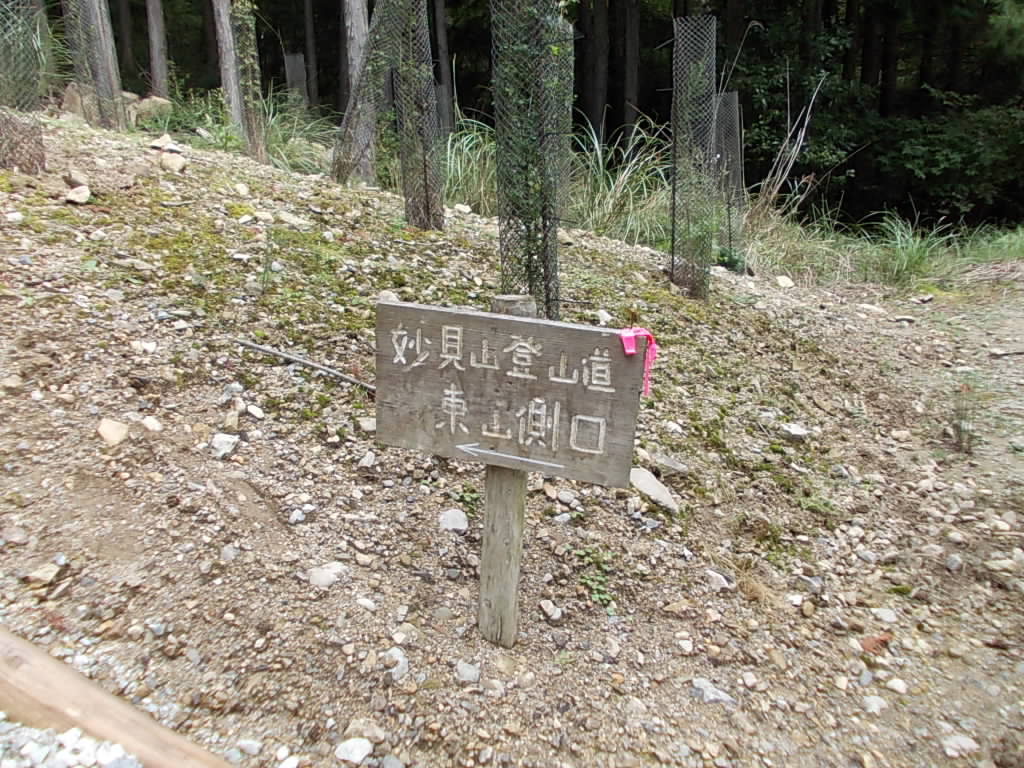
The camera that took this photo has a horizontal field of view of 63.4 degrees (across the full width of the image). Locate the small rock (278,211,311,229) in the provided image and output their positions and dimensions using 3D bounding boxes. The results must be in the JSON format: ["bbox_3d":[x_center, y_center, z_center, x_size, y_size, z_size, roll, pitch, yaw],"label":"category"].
[{"bbox_3d":[-1.337,-1.011,5.091,0.170,0.080,0.140,-5,18,-14],"label":"small rock"}]

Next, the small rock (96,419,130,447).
[{"bbox_3d":[-1.257,0.153,2.613,0.100,0.060,0.080,-10,20,-26],"label":"small rock"}]

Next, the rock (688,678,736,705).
[{"bbox_3d":[0.489,0.750,2.020,0.108,0.040,0.060,-1,13,0],"label":"rock"}]

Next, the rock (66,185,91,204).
[{"bbox_3d":[-2.460,-1.075,4.700,0.130,0.085,0.100,-1,13,0],"label":"rock"}]

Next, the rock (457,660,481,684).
[{"bbox_3d":[-0.101,0.669,1.920,0.052,0.036,0.045,-1,13,0],"label":"rock"}]

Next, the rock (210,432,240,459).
[{"bbox_3d":[-0.919,0.197,2.656,0.090,0.058,0.070,-7,19,-19],"label":"rock"}]

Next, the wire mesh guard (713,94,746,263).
[{"bbox_3d":[2.311,-2.215,8.800,0.290,1.800,0.290,-1,13,0],"label":"wire mesh guard"}]

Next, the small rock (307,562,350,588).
[{"bbox_3d":[-0.498,0.519,2.246,0.112,0.045,0.080,-5,18,-14],"label":"small rock"}]

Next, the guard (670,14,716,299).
[{"bbox_3d":[1.215,-1.500,5.580,0.260,1.800,0.260,-3,17,0],"label":"guard"}]

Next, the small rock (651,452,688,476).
[{"bbox_3d":[0.570,0.292,3.000,0.120,0.055,0.085,-6,14,-20],"label":"small rock"}]

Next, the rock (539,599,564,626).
[{"bbox_3d":[0.108,0.623,2.260,0.066,0.048,0.060,0,18,3],"label":"rock"}]

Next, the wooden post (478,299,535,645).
[{"bbox_3d":[-0.013,0.218,1.938,0.094,0.833,0.094,7,14,20],"label":"wooden post"}]

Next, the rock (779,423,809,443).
[{"bbox_3d":[1.204,0.207,3.530,0.125,0.055,0.100,5,19,19],"label":"rock"}]

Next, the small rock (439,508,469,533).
[{"bbox_3d":[-0.172,0.404,2.450,0.083,0.055,0.070,-1,13,0],"label":"small rock"}]

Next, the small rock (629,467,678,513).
[{"bbox_3d":[0.488,0.364,2.859,0.100,0.080,0.200,-11,20,-28],"label":"small rock"}]

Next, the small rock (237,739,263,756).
[{"bbox_3d":[-0.520,0.720,1.640,0.048,0.027,0.036,-1,13,0],"label":"small rock"}]

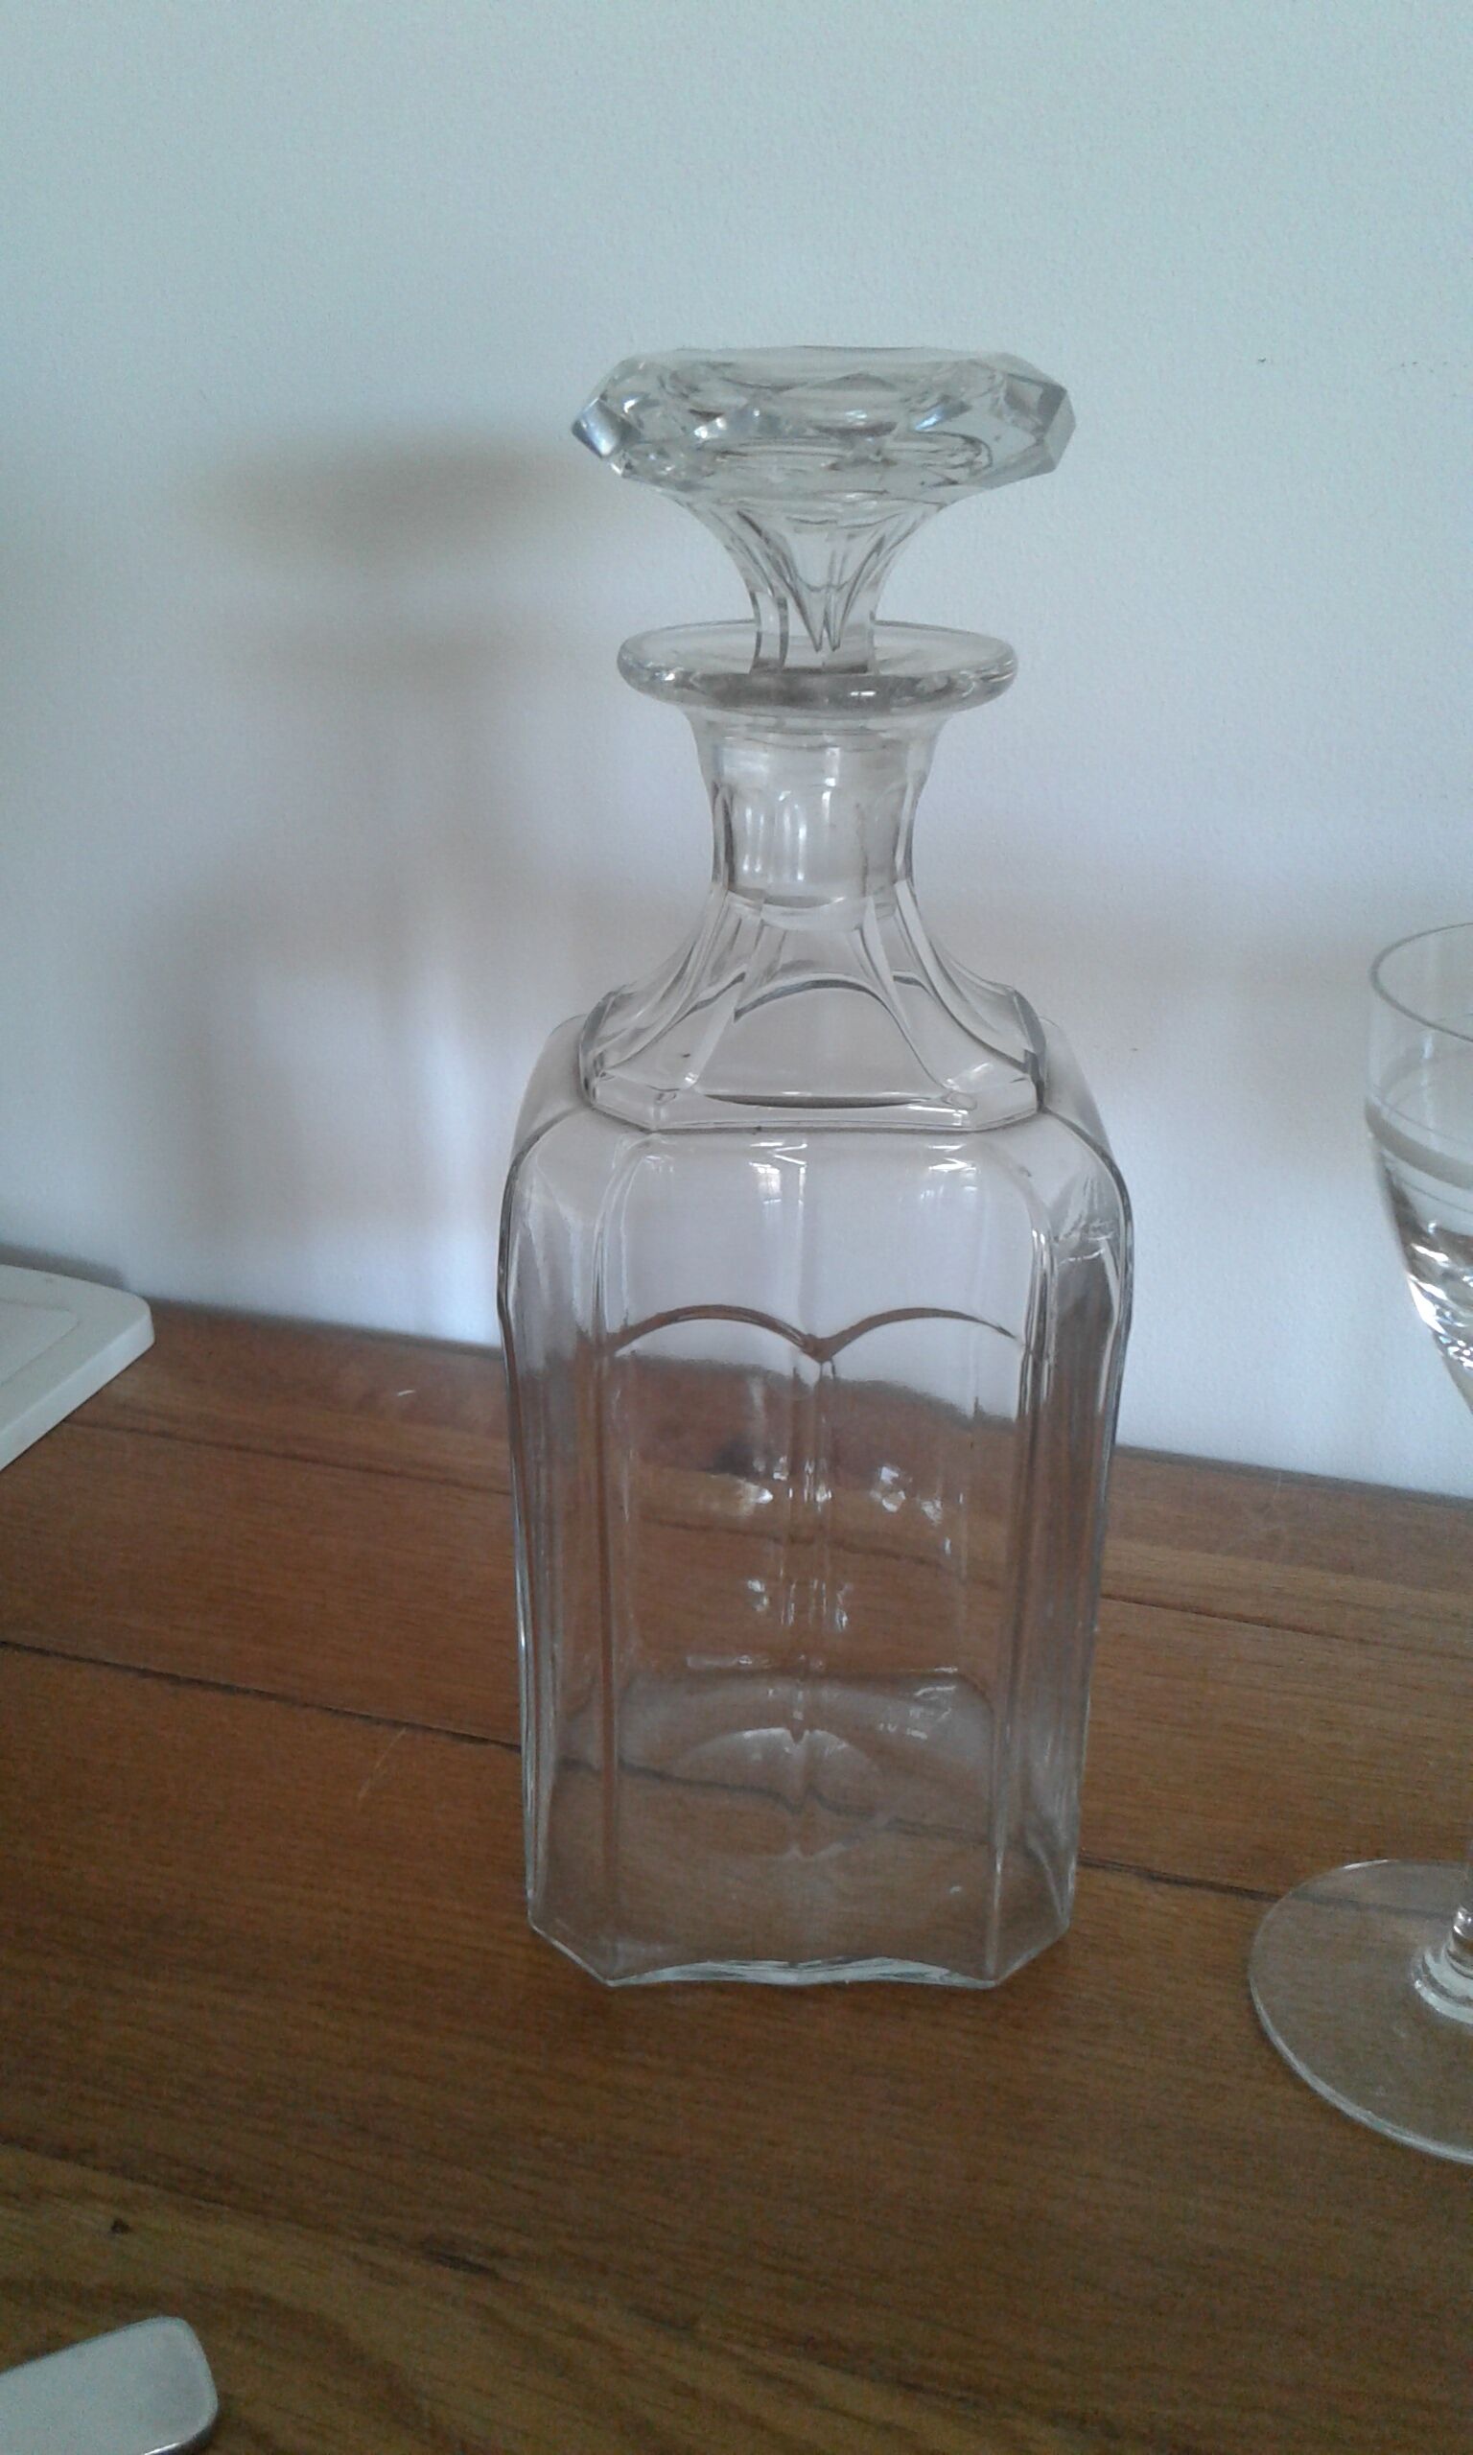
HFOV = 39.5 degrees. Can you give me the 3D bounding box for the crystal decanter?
[{"bbox_3d":[0.012,-0.008,0.324,0.092,0.241,0.092,0,22,0],"label":"crystal decanter"}]

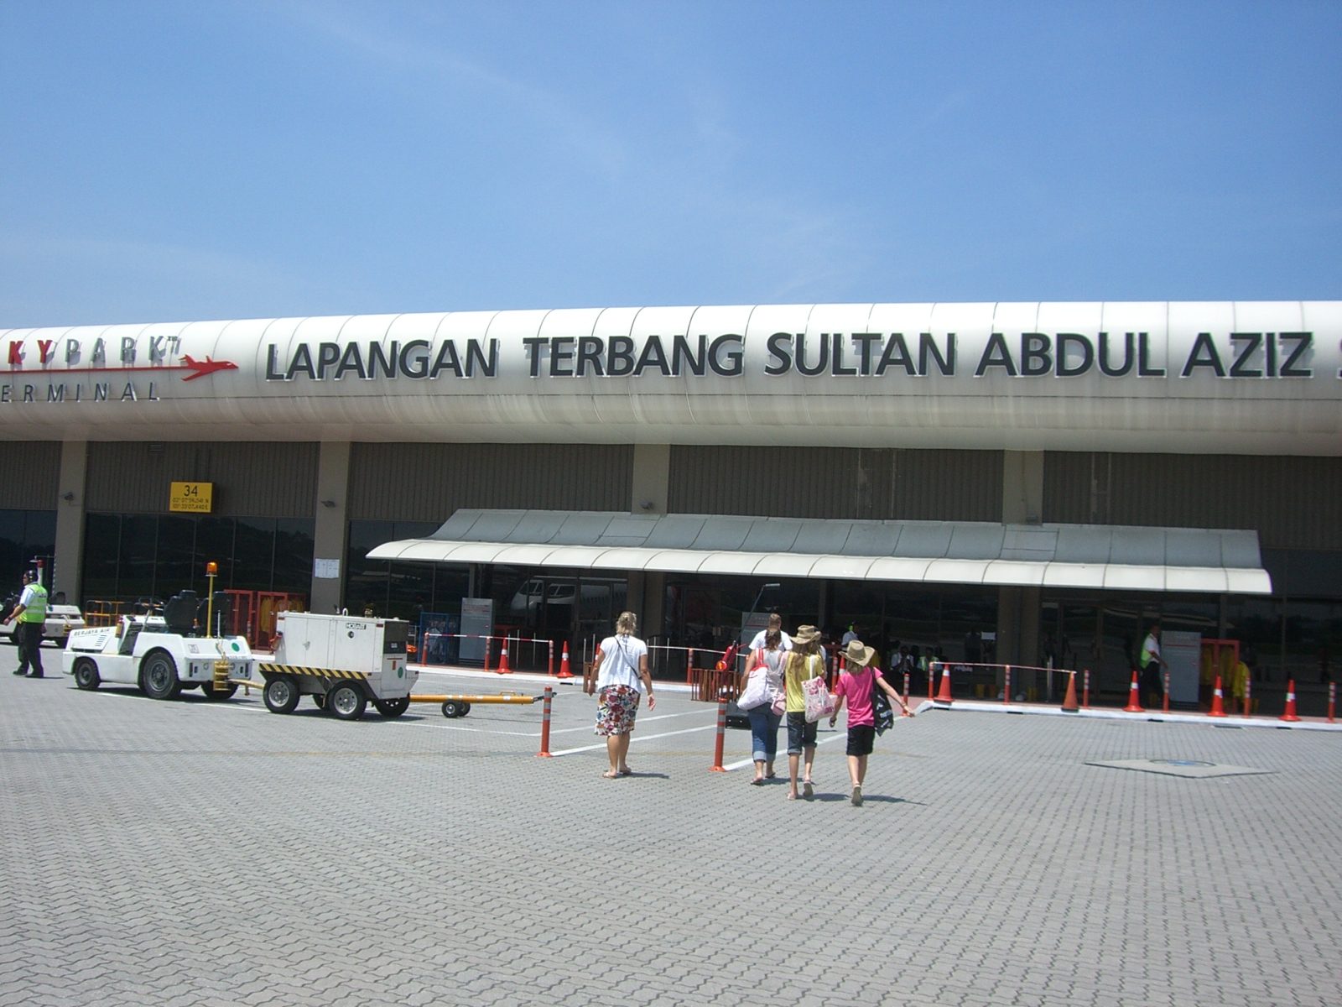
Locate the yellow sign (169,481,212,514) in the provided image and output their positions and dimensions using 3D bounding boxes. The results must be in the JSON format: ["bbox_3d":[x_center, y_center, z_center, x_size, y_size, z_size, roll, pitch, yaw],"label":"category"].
[{"bbox_3d":[-12.263,-0.140,37.800,1.260,0.770,0.150,1,-4,18],"label":"yellow sign"}]

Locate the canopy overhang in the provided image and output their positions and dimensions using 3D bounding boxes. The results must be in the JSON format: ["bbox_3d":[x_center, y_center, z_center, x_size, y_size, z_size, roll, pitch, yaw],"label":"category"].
[{"bbox_3d":[2.634,0.833,29.316,17.067,1.267,3.807,1,-4,18],"label":"canopy overhang"}]

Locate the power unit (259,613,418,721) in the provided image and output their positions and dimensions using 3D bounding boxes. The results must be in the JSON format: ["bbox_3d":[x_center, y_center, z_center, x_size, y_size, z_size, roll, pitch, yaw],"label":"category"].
[{"bbox_3d":[-4.469,2.189,20.032,1.720,1.360,1.420,1,-4,18],"label":"power unit"}]

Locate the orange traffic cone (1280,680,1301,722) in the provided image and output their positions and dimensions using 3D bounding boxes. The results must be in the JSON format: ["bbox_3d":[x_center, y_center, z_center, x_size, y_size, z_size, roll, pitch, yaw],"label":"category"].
[{"bbox_3d":[10.927,3.488,26.000,0.370,0.750,0.370,1,-4,18],"label":"orange traffic cone"}]

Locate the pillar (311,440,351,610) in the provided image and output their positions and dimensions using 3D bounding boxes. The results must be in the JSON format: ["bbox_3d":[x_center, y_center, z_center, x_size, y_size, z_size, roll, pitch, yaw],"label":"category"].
[{"bbox_3d":[-8.362,1.117,36.943,0.820,5.250,0.750,1,-4,18],"label":"pillar"}]

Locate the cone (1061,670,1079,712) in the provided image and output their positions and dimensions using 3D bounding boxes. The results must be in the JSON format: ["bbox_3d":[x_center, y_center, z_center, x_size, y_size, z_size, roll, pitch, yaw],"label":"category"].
[{"bbox_3d":[6.987,3.296,25.800,0.330,0.750,0.330,1,-4,18],"label":"cone"}]

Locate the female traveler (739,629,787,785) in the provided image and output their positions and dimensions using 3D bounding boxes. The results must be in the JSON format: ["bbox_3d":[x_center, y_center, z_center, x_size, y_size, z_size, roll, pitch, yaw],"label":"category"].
[{"bbox_3d":[0.942,2.052,15.046,0.460,1.542,0.400,2,-4,16],"label":"female traveler"}]

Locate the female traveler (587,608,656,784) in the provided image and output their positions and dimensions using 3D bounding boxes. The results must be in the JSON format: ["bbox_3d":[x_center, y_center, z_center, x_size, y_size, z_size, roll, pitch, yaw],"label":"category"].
[{"bbox_3d":[-0.492,1.904,14.700,0.630,1.620,0.420,2,-4,9],"label":"female traveler"}]

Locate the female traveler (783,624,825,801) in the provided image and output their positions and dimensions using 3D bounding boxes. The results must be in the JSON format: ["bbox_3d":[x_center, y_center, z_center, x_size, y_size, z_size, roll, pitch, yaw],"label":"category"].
[{"bbox_3d":[1.266,1.970,14.099,0.420,1.619,0.400,2,-4,16],"label":"female traveler"}]

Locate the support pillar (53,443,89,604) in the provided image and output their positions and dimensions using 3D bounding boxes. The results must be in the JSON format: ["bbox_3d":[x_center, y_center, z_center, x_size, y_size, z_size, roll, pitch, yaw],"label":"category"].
[{"bbox_3d":[-15.887,0.967,39.458,0.820,5.200,0.750,1,-4,18],"label":"support pillar"}]

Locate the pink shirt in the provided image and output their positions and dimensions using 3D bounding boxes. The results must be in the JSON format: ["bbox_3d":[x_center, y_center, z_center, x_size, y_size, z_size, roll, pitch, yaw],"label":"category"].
[{"bbox_3d":[1.745,1.789,13.700,0.440,0.550,0.280,2,-4,16],"label":"pink shirt"}]

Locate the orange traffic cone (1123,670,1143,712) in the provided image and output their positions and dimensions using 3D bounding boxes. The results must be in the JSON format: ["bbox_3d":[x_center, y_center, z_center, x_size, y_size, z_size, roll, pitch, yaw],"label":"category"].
[{"bbox_3d":[8.443,3.436,26.900,0.370,0.750,0.370,1,-4,18],"label":"orange traffic cone"}]

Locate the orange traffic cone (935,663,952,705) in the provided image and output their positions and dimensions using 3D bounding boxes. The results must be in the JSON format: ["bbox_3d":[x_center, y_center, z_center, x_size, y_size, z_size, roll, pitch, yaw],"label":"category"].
[{"bbox_3d":[4.894,3.241,26.400,0.340,0.750,0.340,1,-4,18],"label":"orange traffic cone"}]

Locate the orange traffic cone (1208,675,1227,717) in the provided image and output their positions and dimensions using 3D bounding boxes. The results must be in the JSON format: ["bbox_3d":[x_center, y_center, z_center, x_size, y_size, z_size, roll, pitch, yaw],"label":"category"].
[{"bbox_3d":[9.798,3.467,26.400,0.370,0.750,0.370,1,-4,18],"label":"orange traffic cone"}]

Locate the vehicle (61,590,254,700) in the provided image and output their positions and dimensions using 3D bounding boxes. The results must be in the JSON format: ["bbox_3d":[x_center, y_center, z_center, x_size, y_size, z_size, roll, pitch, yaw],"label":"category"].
[{"bbox_3d":[-7.763,2.093,22.296,2.920,1.560,1.320,0,-4,34],"label":"vehicle"}]

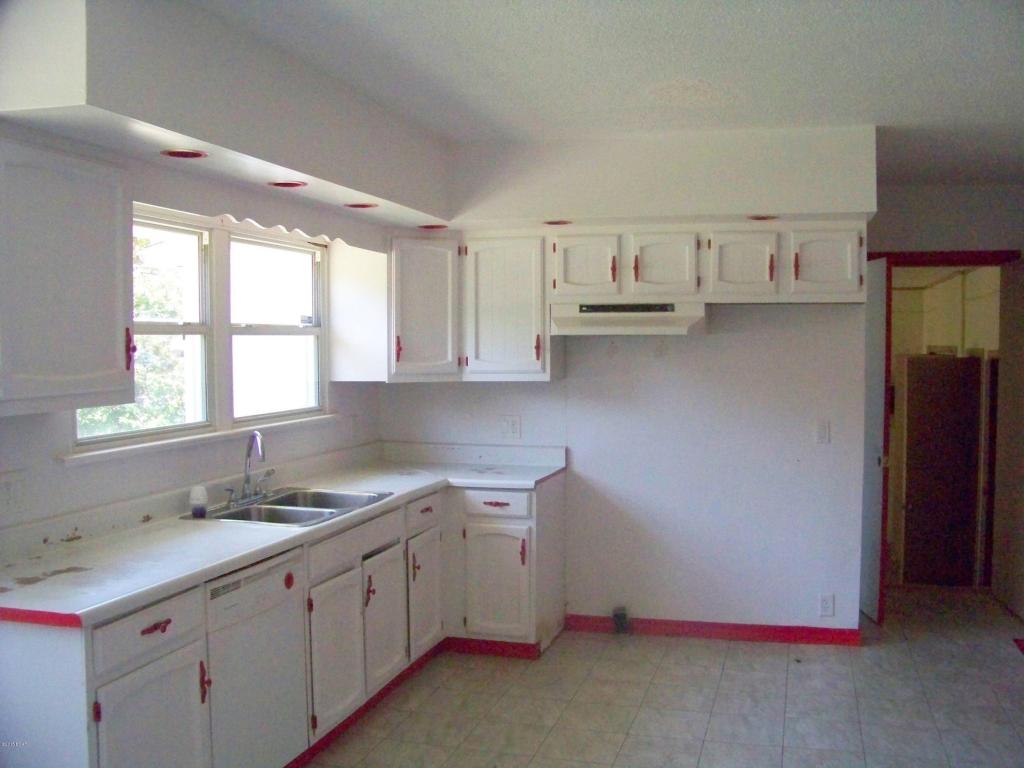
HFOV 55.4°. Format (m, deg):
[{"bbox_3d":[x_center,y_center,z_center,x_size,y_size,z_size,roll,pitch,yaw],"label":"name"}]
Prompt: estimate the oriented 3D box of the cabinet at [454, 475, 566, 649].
[{"bbox_3d":[-0.014,0.914,5.117,0.470,0.860,0.570,1,3,17],"label":"cabinet"}]

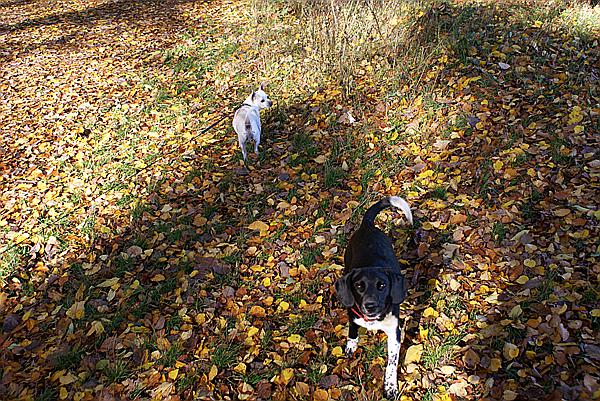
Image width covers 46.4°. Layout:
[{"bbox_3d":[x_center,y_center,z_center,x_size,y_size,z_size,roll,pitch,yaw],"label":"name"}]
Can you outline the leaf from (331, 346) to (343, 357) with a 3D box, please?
[{"bbox_3d":[0.131,0.533,2.472,0.039,0.013,0.043,1,24,3],"label":"leaf"}]

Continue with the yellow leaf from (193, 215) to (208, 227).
[{"bbox_3d":[-0.491,0.097,3.450,0.071,0.025,0.080,-4,24,-8],"label":"yellow leaf"}]

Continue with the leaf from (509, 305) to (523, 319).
[{"bbox_3d":[0.791,0.407,2.571,0.048,0.014,0.064,10,29,18],"label":"leaf"}]

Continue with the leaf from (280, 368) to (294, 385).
[{"bbox_3d":[-0.040,0.567,2.257,0.042,0.014,0.057,-1,27,-1],"label":"leaf"}]

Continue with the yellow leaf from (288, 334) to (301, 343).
[{"bbox_3d":[-0.020,0.501,2.543,0.044,0.010,0.036,0,24,0],"label":"yellow leaf"}]

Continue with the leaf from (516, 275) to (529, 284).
[{"bbox_3d":[0.901,0.322,2.835,0.049,0.012,0.053,8,25,18],"label":"leaf"}]

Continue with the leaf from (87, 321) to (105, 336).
[{"bbox_3d":[-0.757,0.476,2.599,0.063,0.024,0.069,-8,25,-17],"label":"leaf"}]

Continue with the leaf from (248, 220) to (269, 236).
[{"bbox_3d":[-0.185,0.125,3.125,0.085,0.014,0.114,-2,27,-3],"label":"leaf"}]

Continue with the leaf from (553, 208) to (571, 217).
[{"bbox_3d":[1.281,0.058,3.429,0.086,0.010,0.070,10,26,20],"label":"leaf"}]

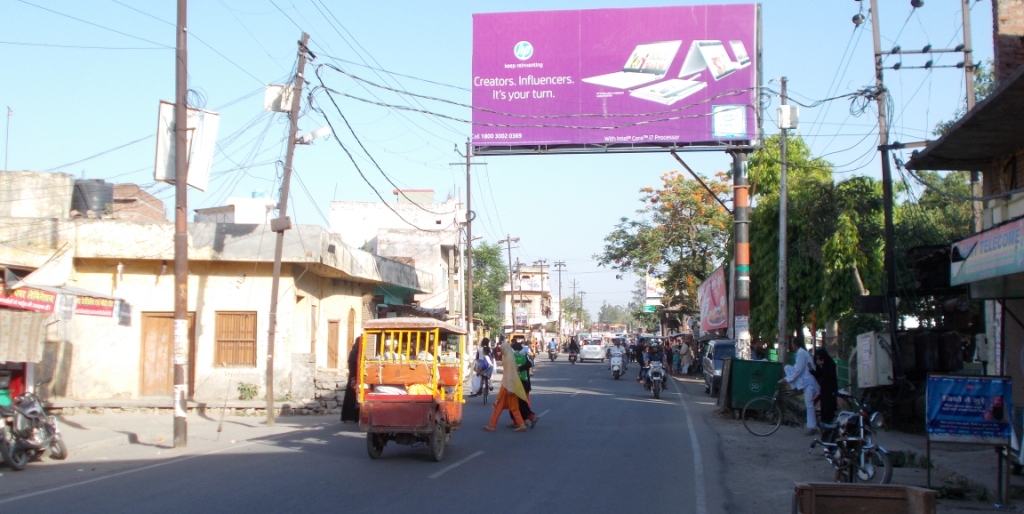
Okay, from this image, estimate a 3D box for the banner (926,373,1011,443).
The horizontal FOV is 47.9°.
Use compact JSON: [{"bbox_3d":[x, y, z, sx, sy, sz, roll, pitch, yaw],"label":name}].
[{"bbox_3d":[4.288,1.430,10.824,0.810,0.660,0.060,0,-4,2],"label":"banner"}]

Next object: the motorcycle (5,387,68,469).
[{"bbox_3d":[-6.170,2.175,15.085,0.720,1.070,1.960,0,-4,6],"label":"motorcycle"}]

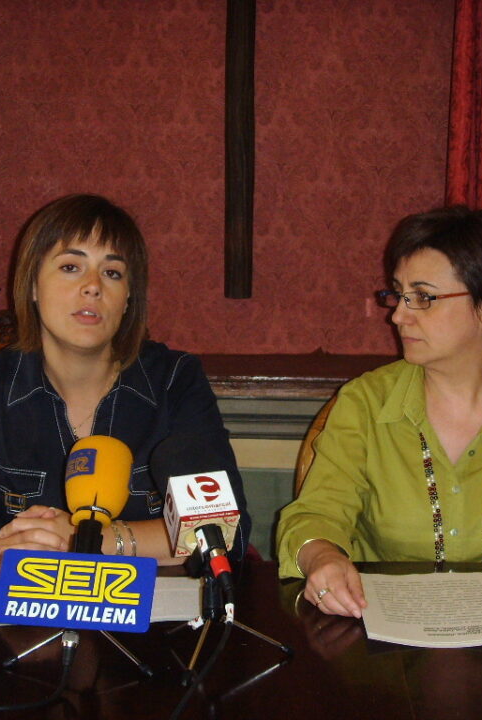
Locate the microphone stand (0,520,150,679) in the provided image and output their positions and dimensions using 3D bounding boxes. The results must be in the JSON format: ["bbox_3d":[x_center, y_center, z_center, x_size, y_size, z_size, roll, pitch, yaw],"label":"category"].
[{"bbox_3d":[-0.178,0.262,1.584,0.170,0.148,0.160,1,6,0],"label":"microphone stand"}]

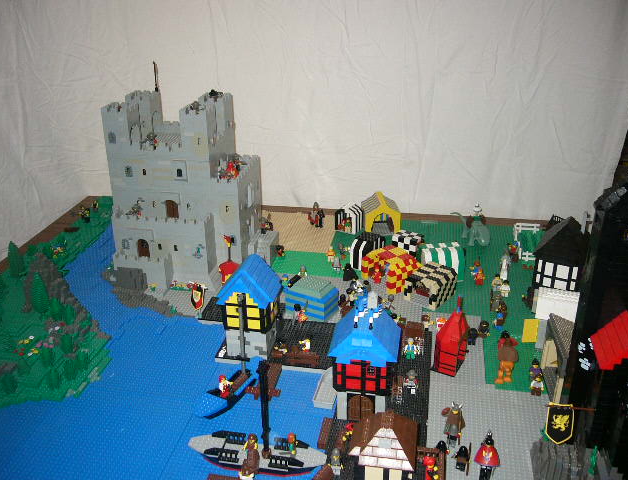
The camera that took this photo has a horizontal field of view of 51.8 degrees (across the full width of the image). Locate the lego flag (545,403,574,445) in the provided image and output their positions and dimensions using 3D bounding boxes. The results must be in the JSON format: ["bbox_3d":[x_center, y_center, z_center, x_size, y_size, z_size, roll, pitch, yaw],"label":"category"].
[{"bbox_3d":[0.310,0.232,0.815,0.030,0.062,0.006,4,26,10],"label":"lego flag"}]

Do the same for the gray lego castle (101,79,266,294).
[{"bbox_3d":[-0.315,-0.131,1.606,0.320,0.432,0.276,4,26,10],"label":"gray lego castle"}]

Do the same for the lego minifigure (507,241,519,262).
[{"bbox_3d":[0.514,0.035,1.667,0.025,0.043,0.016,8,27,19],"label":"lego minifigure"}]

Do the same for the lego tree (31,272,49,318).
[{"bbox_3d":[-0.543,0.106,1.285,0.033,0.094,0.033,4,26,10],"label":"lego tree"}]

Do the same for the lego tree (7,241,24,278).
[{"bbox_3d":[-0.675,0.042,1.455,0.031,0.085,0.031,4,26,10],"label":"lego tree"}]

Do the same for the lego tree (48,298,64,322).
[{"bbox_3d":[-0.513,0.138,1.285,0.025,0.046,0.025,4,26,10],"label":"lego tree"}]

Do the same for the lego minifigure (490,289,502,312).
[{"bbox_3d":[0.410,0.140,1.455,0.025,0.043,0.016,4,26,10],"label":"lego minifigure"}]

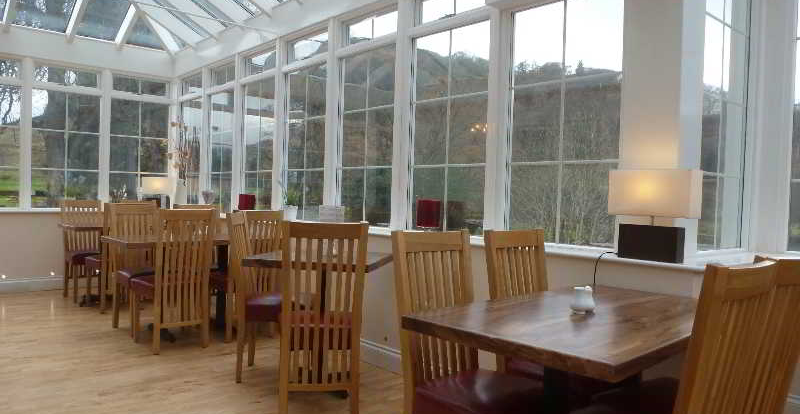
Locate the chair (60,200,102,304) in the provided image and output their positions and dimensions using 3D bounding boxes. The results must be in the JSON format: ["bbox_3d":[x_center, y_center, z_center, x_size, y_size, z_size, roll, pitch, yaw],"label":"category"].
[{"bbox_3d":[-3.253,0.448,5.819,0.430,1.020,0.550,0,2,-42],"label":"chair"}]

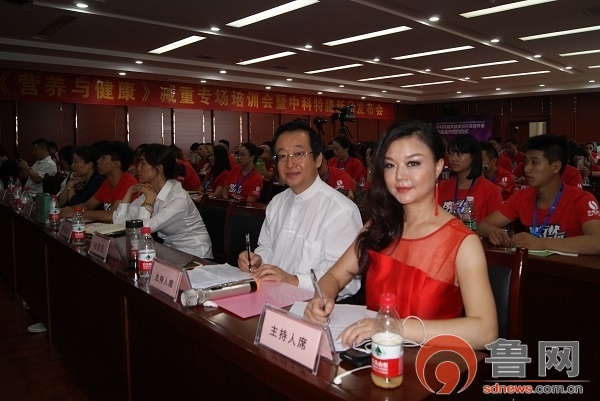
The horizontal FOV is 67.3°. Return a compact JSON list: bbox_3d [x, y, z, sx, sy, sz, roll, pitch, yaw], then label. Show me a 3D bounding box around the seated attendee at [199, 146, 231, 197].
[{"bbox_3d":[-0.777,0.089,4.120,0.650,1.170,0.480,-7,11,-43],"label":"seated attendee"}]

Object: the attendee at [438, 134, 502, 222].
[{"bbox_3d":[0.886,0.265,2.539,0.670,1.278,0.470,-7,10,-42],"label":"attendee"}]

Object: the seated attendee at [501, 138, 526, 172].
[{"bbox_3d":[2.883,-0.208,6.251,0.480,1.272,0.670,6,10,42],"label":"seated attendee"}]

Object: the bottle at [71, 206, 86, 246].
[{"bbox_3d":[-1.064,0.123,2.165,0.060,0.175,0.060,-7,10,-42],"label":"bottle"}]

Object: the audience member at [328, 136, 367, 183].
[{"bbox_3d":[0.480,-0.022,4.779,0.670,1.297,0.470,-7,10,-42],"label":"audience member"}]

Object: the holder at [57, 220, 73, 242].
[{"bbox_3d":[-1.161,0.150,2.286,0.075,0.094,0.205,-7,10,-42],"label":"holder"}]

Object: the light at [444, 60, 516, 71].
[{"bbox_3d":[4.784,-3.637,12.095,0.280,0.080,1.960,-7,10,-42],"label":"light"}]

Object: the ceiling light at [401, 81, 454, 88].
[{"bbox_3d":[4.931,-4.539,17.516,0.280,0.080,2.300,-7,11,-43],"label":"ceiling light"}]

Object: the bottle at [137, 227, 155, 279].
[{"bbox_3d":[-0.558,0.187,1.632,0.060,0.175,0.060,-7,10,-42],"label":"bottle"}]

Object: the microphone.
[{"bbox_3d":[-0.240,0.285,1.395,0.250,0.050,0.050,-4,9,-29],"label":"microphone"}]

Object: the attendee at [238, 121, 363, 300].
[{"bbox_3d":[0.005,0.373,1.673,0.560,1.300,0.680,6,10,39],"label":"attendee"}]

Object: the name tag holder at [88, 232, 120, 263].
[{"bbox_3d":[-0.829,0.191,1.904,0.072,0.098,0.200,-7,11,-42],"label":"name tag holder"}]

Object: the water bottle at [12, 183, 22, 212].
[{"bbox_3d":[-2.130,-0.024,3.394,0.060,0.175,0.060,-7,10,-42],"label":"water bottle"}]

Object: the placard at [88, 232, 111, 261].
[{"bbox_3d":[-0.831,0.193,1.926,0.075,0.094,0.205,-7,10,-42],"label":"placard"}]

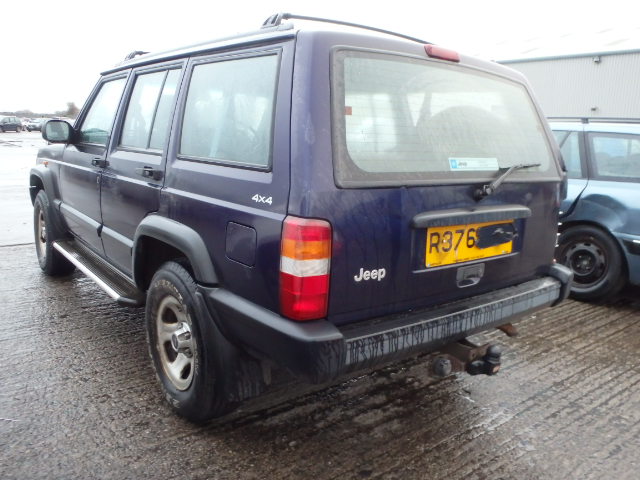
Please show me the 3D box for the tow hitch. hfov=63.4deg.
[{"bbox_3d":[0.516,0.423,1.927,0.350,0.150,0.220,-6,15,-38],"label":"tow hitch"}]

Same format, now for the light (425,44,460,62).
[{"bbox_3d":[0.482,-0.723,2.018,0.180,0.048,0.055,-6,15,-38],"label":"light"}]

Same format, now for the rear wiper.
[{"bbox_3d":[0.771,-0.243,2.084,0.490,0.140,0.085,-6,1,-38],"label":"rear wiper"}]

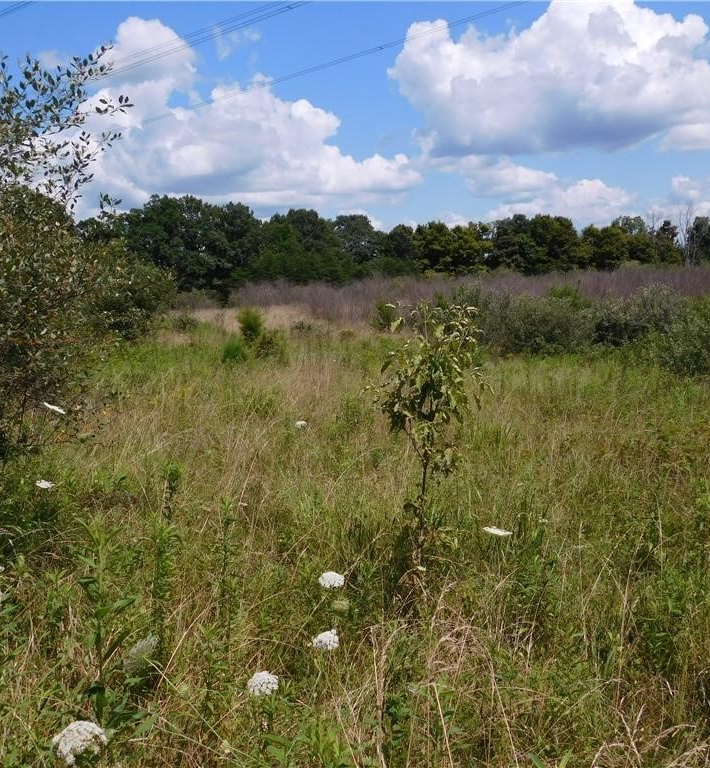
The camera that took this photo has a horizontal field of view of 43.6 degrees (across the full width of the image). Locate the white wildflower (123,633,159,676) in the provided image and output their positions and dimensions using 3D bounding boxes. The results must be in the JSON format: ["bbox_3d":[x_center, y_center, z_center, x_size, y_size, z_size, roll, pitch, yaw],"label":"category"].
[{"bbox_3d":[-0.553,0.701,2.300,0.093,0.090,0.075,0,7,0],"label":"white wildflower"}]

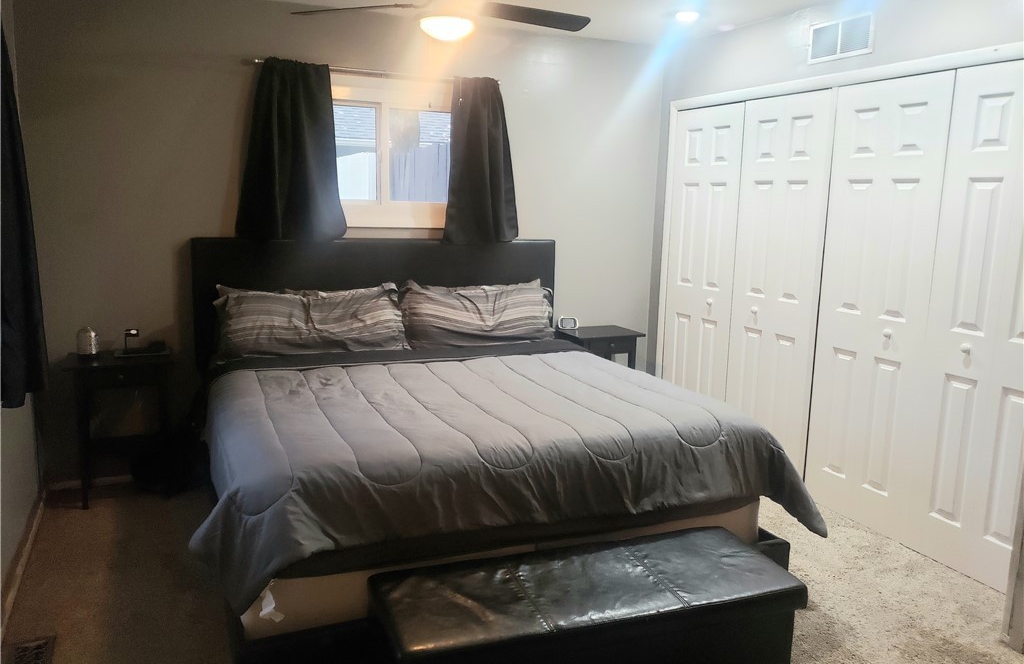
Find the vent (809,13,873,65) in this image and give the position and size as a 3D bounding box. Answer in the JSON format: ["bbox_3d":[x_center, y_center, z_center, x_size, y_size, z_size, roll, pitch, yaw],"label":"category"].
[{"bbox_3d":[1.529,-1.363,3.599,0.030,0.175,0.360,-3,11,-24],"label":"vent"}]

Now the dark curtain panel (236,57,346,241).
[{"bbox_3d":[-1.125,-0.911,3.917,0.540,0.905,0.120,-3,11,-24],"label":"dark curtain panel"}]

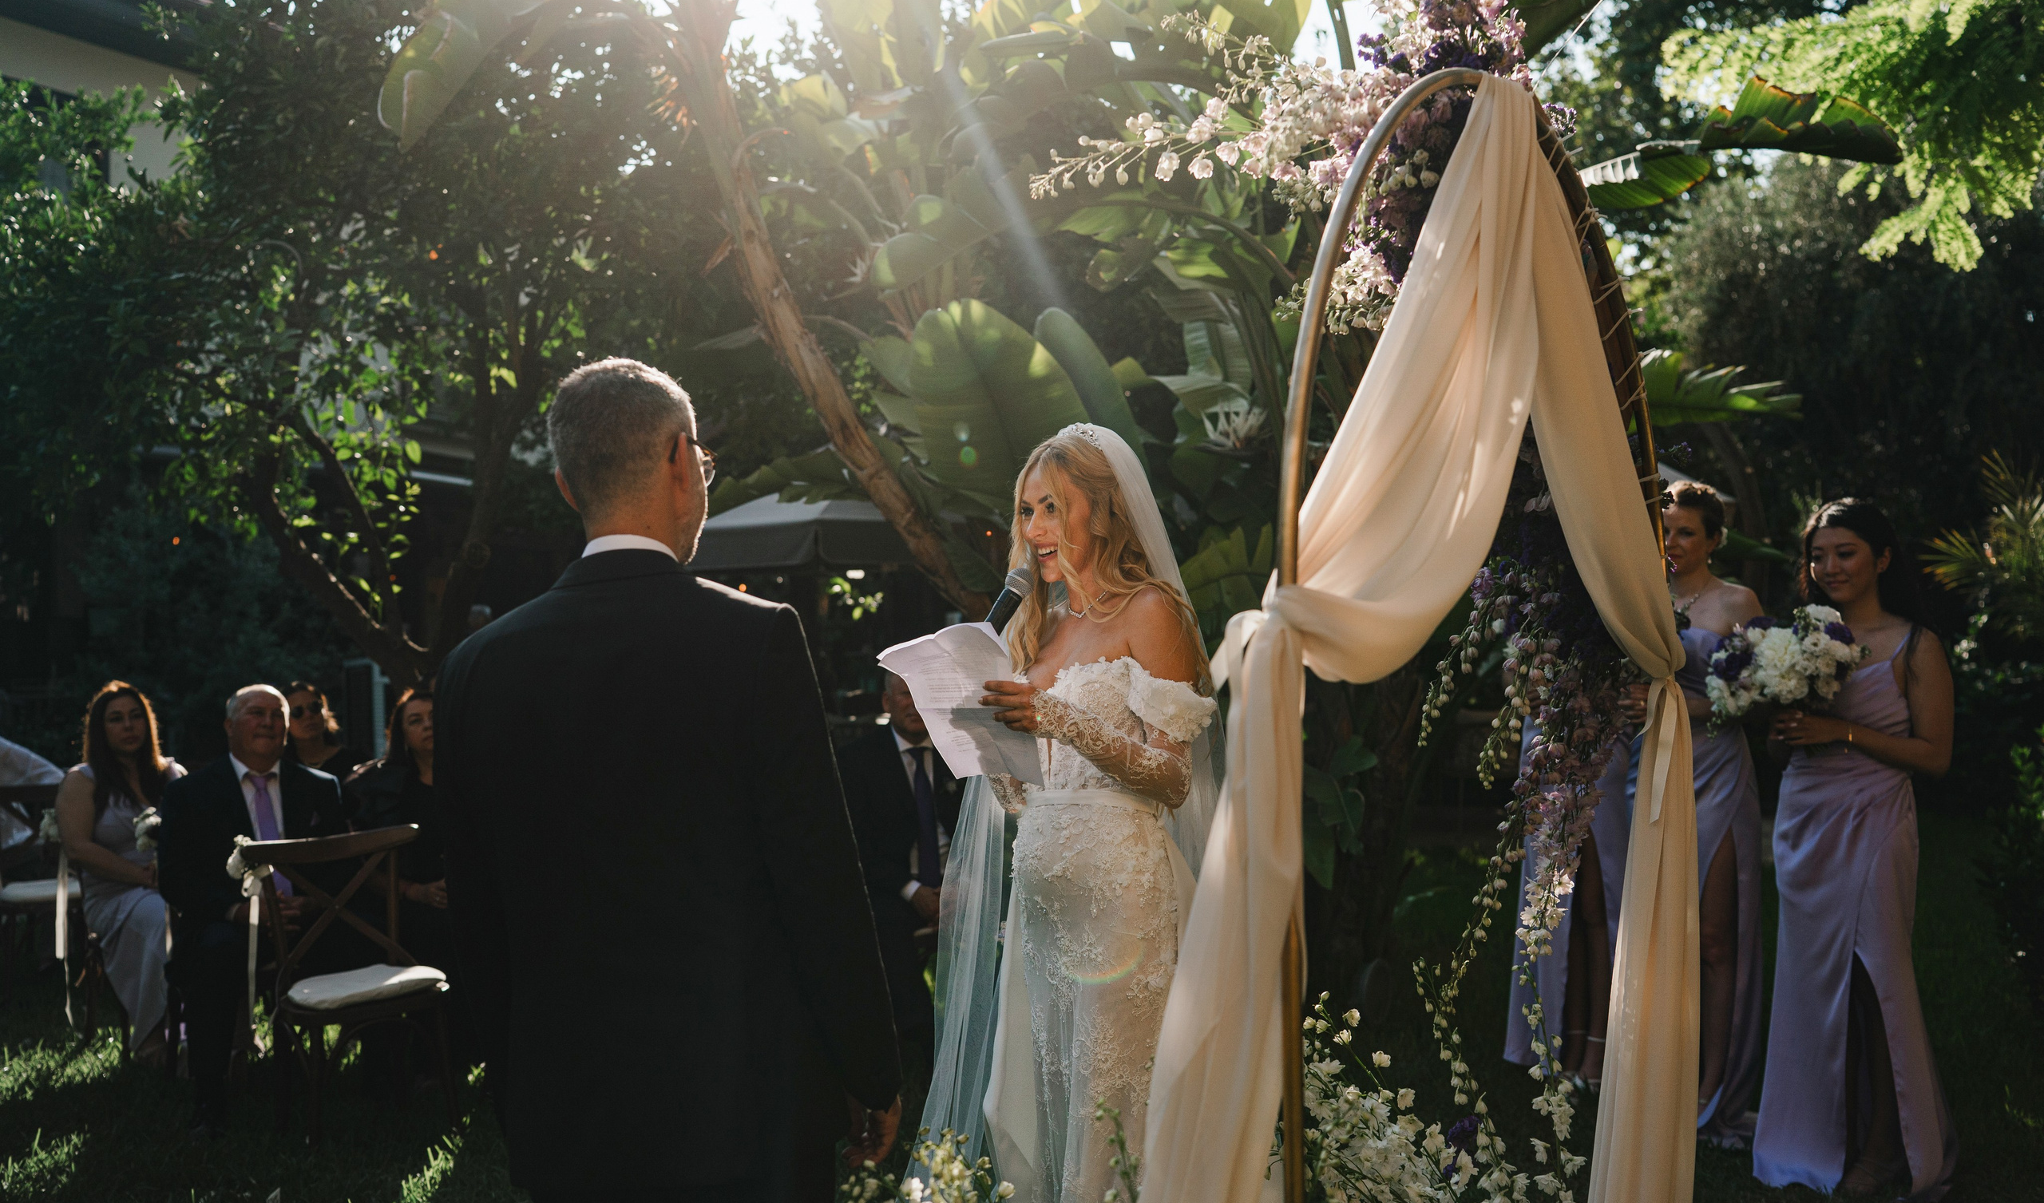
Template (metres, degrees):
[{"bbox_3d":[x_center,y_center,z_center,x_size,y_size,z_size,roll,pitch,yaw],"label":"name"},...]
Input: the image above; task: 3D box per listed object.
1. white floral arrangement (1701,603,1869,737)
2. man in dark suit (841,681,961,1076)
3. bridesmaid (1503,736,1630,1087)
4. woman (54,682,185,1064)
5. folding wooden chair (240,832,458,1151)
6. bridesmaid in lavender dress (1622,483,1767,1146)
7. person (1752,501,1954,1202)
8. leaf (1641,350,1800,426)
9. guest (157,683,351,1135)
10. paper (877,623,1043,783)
[{"bbox_3d":[1.773,0.164,4.600,0.360,0.310,0.300,0,2,30],"label":"white floral arrangement"},{"bbox_3d":[-0.360,0.870,6.330,0.560,1.280,0.780,-1,0,-6],"label":"man in dark suit"},{"bbox_3d":[1.583,0.544,5.750,0.500,1.660,0.450,0,3,37],"label":"bridesmaid"},{"bbox_3d":[-2.950,0.910,6.550,0.460,1.230,0.720,0,0,-43],"label":"woman"},{"bbox_3d":[-1.850,1.065,5.450,0.460,0.880,0.500,0,0,-37],"label":"folding wooden chair"},{"bbox_3d":[1.766,0.545,5.200,0.500,1.710,0.450,0,3,37],"label":"bridesmaid in lavender dress"},{"bbox_3d":[2.050,0.610,4.880,0.430,1.730,0.350,-1,0,41],"label":"person"},{"bbox_3d":[2.030,-0.665,6.200,0.850,0.280,0.420,-1,0,-9],"label":"leaf"},{"bbox_3d":[-2.210,0.880,5.850,0.580,1.280,0.780,0,0,-33],"label":"guest"},{"bbox_3d":[-0.085,0.138,2.740,0.200,0.260,0.060,0,45,48],"label":"paper"}]

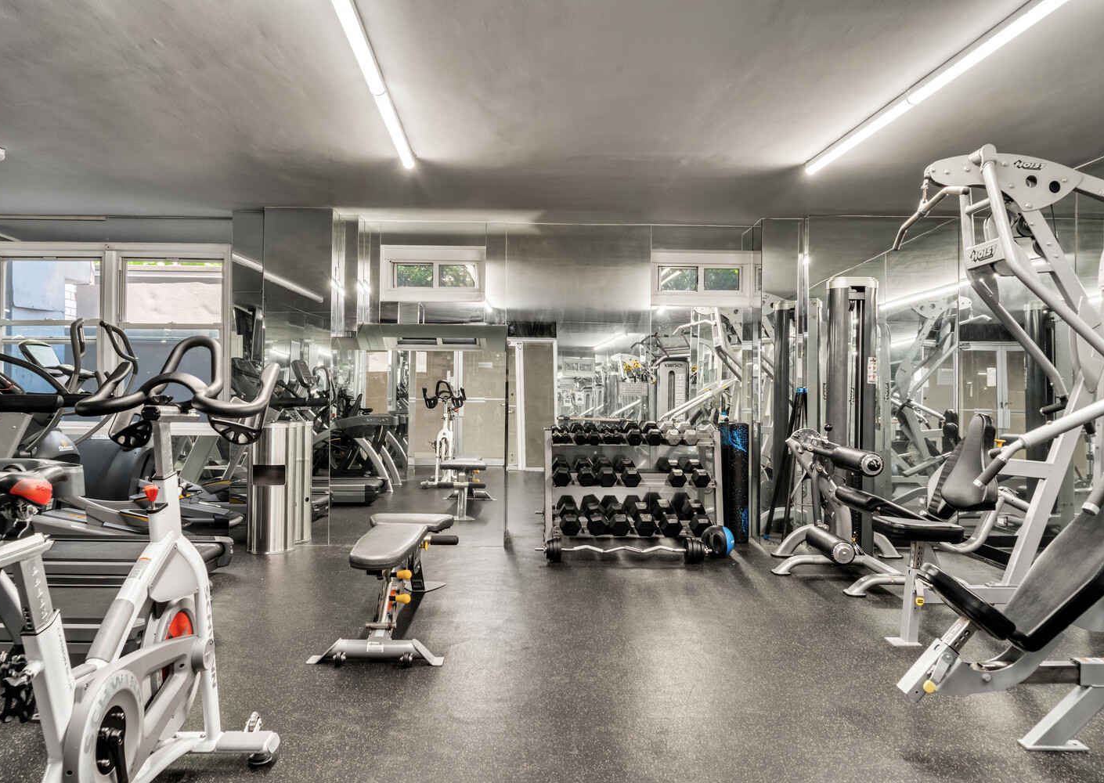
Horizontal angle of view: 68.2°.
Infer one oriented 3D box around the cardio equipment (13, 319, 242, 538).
[{"bbox_3d":[-3.130,0.303,5.950,1.750,1.650,0.750,1,0,0],"label":"cardio equipment"}]

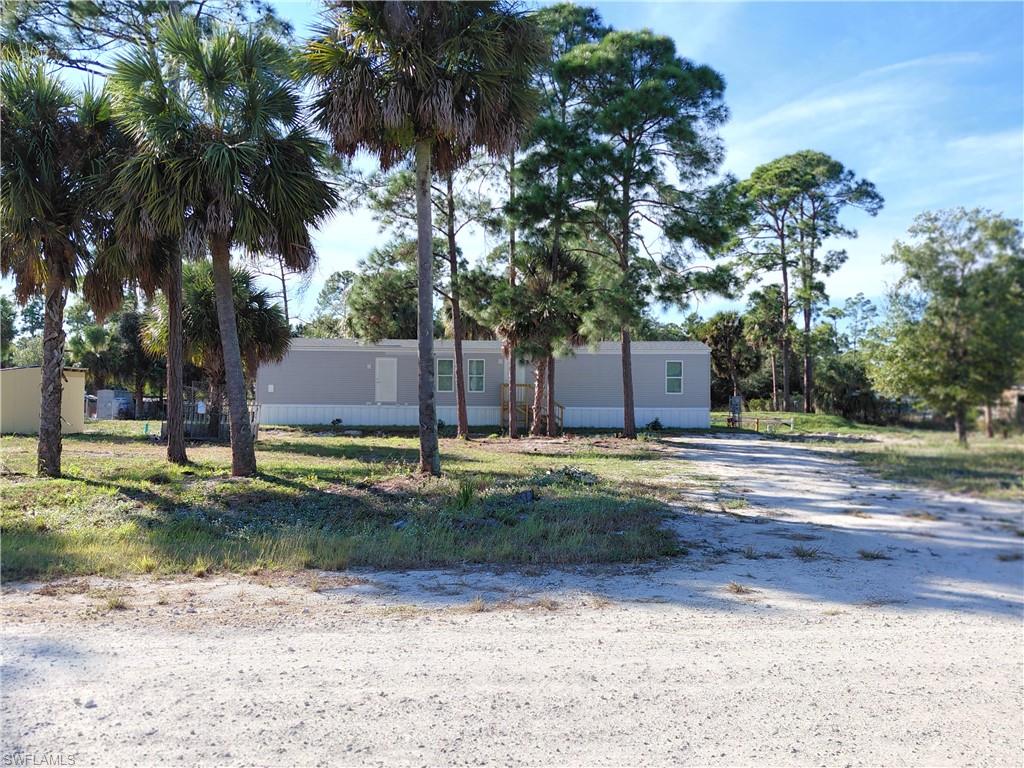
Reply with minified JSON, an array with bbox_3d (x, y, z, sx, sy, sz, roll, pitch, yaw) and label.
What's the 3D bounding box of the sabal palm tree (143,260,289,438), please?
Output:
[{"bbox_3d":[-10.144,-1.180,25.300,4.900,6.100,4.800,0,0,0],"label":"sabal palm tree"}]

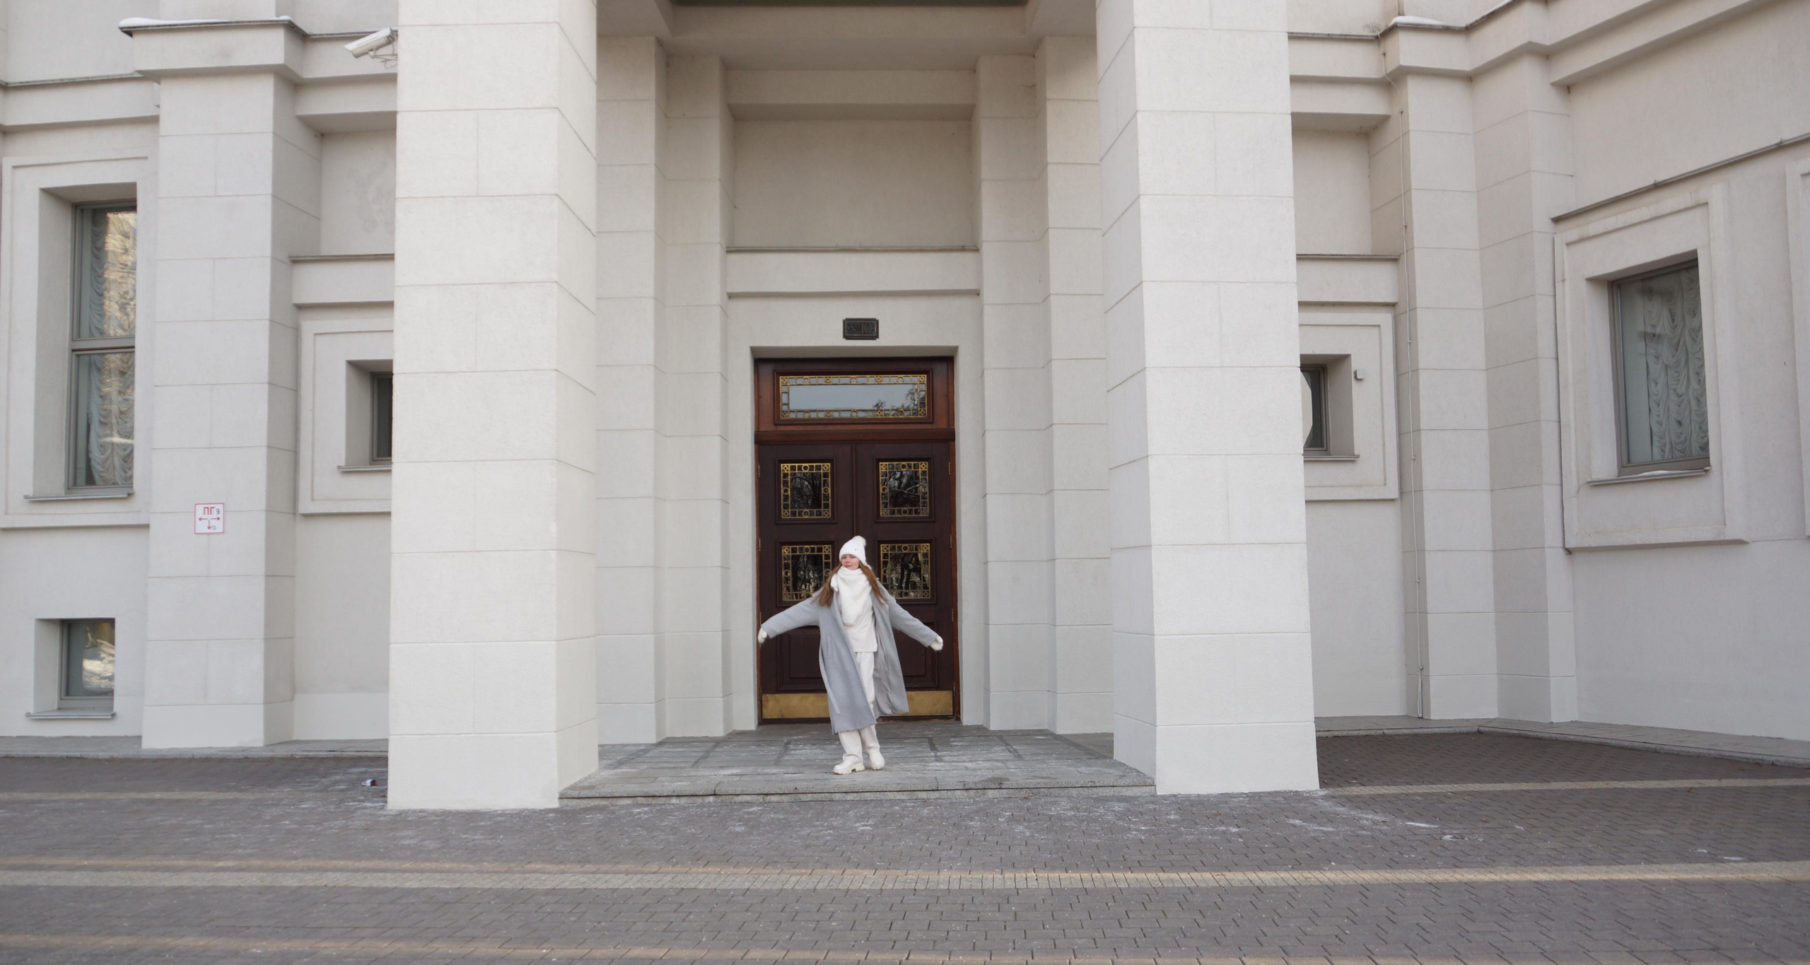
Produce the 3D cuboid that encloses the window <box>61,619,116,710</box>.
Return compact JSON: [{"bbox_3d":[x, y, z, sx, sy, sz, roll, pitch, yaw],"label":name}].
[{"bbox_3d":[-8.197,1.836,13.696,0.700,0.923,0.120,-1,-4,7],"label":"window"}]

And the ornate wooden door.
[{"bbox_3d":[-0.467,0.554,13.388,1.945,3.586,0.150,-1,-4,-2],"label":"ornate wooden door"}]

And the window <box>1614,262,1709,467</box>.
[{"bbox_3d":[6.769,-1.000,12.032,0.120,1.802,1.120,1,-5,-22],"label":"window"}]

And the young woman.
[{"bbox_3d":[-0.394,1.242,9.897,1.320,1.699,0.500,-2,-4,12],"label":"young woman"}]

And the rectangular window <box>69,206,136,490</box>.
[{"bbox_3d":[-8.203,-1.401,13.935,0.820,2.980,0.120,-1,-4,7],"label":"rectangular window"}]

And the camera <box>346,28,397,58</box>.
[{"bbox_3d":[-3.769,-3.097,9.584,0.350,0.110,0.110,-20,-7,6],"label":"camera"}]

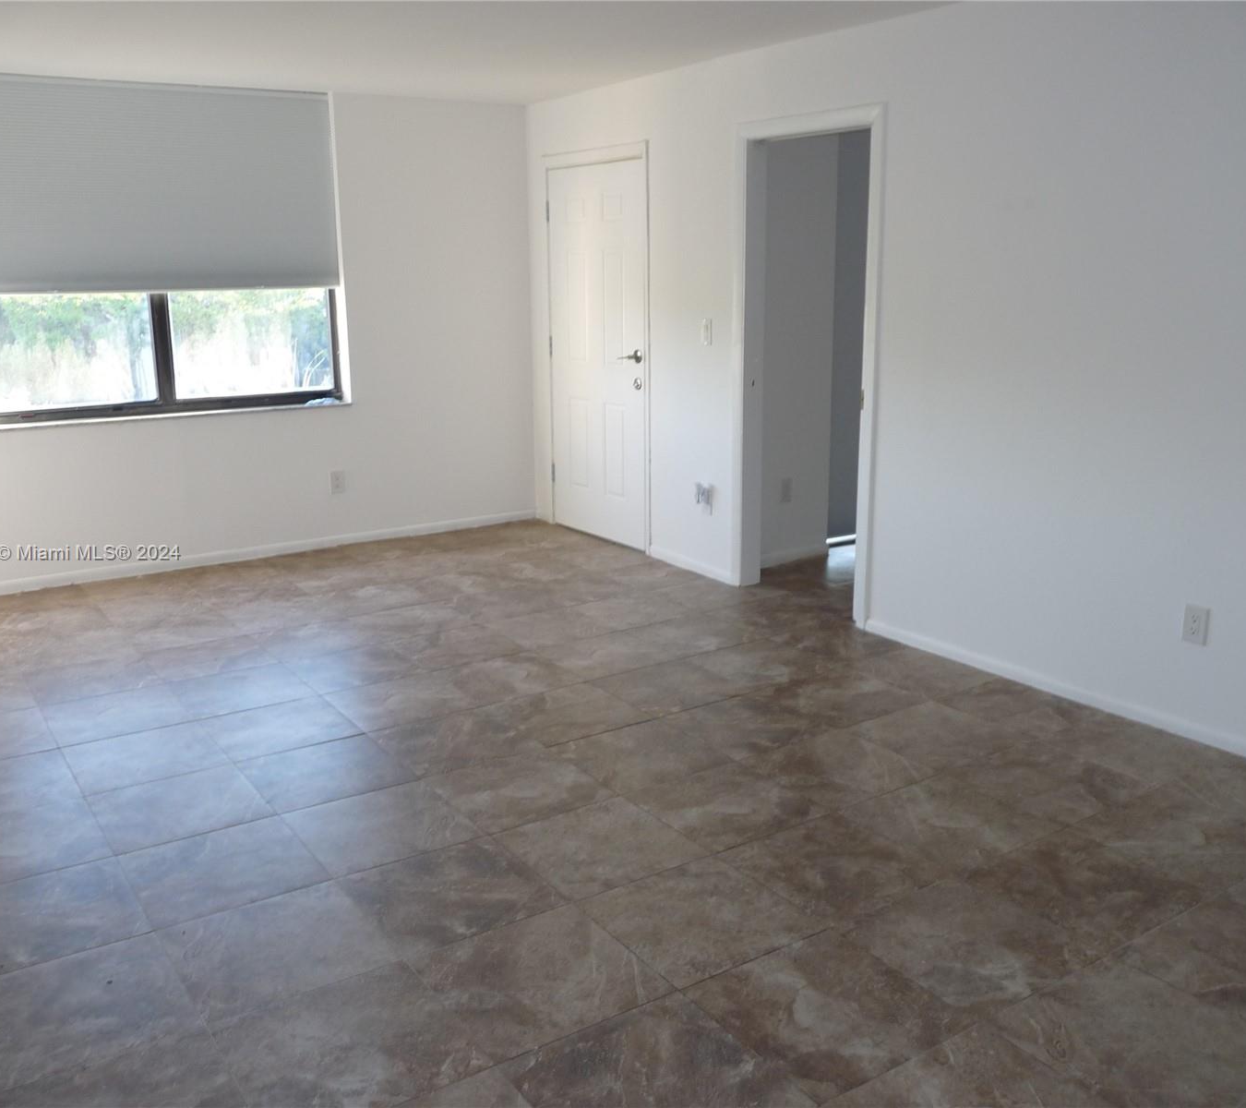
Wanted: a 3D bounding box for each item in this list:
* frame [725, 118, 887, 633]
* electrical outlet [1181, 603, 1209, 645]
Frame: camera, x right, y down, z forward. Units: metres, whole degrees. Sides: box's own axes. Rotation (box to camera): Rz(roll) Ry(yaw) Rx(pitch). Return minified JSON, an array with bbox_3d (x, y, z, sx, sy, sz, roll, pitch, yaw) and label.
[{"bbox_3d":[0.821,-0.807,5.084,0.140,2.128,0.912,-10,17,-33],"label":"frame"},{"bbox_3d":[1.841,0.230,3.704,0.012,0.124,0.078,-10,17,-33],"label":"electrical outlet"}]

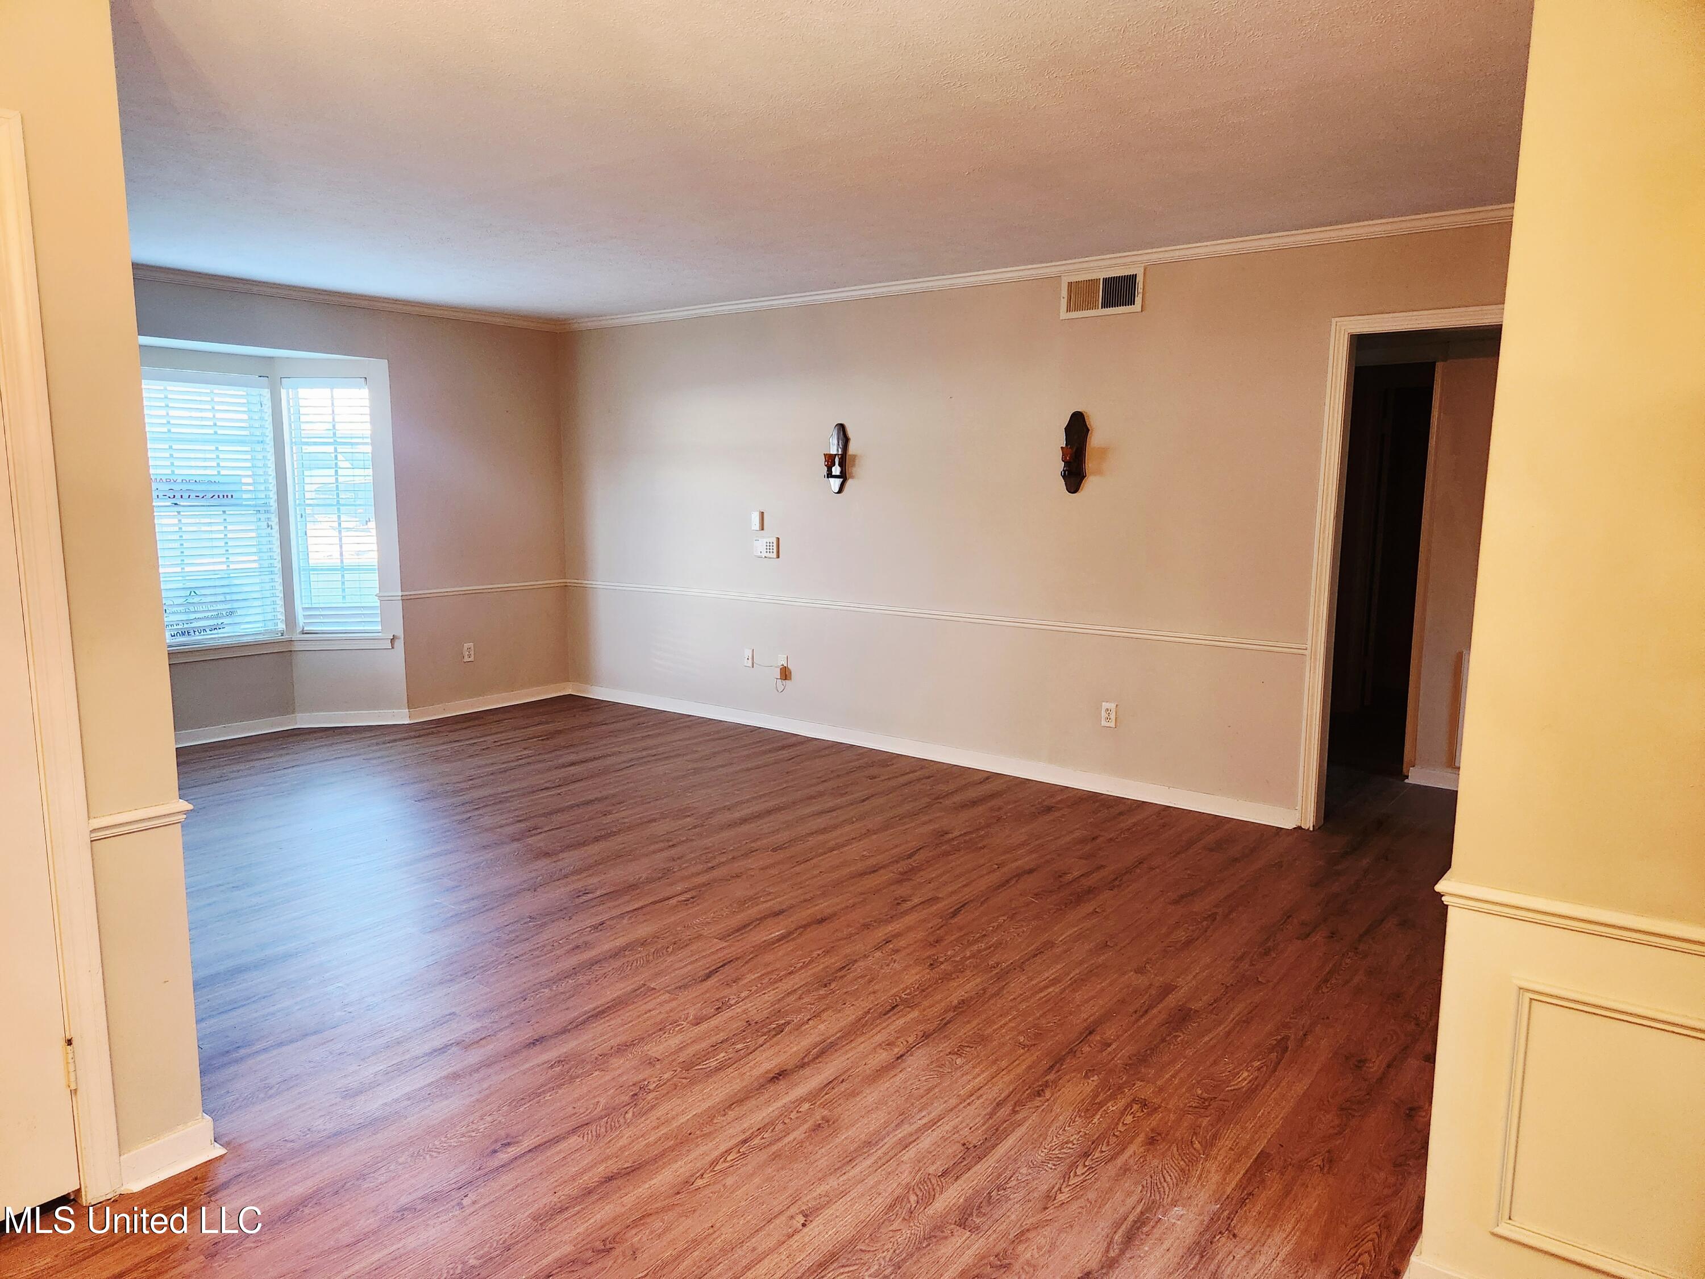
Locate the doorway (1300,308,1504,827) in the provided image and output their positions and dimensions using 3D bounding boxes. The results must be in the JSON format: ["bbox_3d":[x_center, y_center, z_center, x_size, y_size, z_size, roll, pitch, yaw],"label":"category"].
[{"bbox_3d":[2.304,-0.198,4.425,0.910,2.101,0.145,7,10,37],"label":"doorway"}]

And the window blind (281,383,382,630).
[{"bbox_3d":[-2.971,-0.753,6.493,0.442,1.453,0.055,-1,9,-11],"label":"window blind"}]

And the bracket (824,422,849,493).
[{"bbox_3d":[-0.090,-0.960,6.027,0.120,0.365,0.110,7,10,37],"label":"bracket"}]

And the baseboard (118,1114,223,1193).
[{"bbox_3d":[-1.455,1.098,2.431,0.032,0.090,0.189,7,10,37],"label":"baseboard"}]

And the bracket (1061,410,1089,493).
[{"bbox_3d":[1.008,-0.858,5.191,0.120,0.376,0.110,7,10,37],"label":"bracket"}]

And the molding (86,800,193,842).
[{"bbox_3d":[-1.458,0.371,2.327,0.020,0.048,0.183,7,10,37],"label":"molding"}]

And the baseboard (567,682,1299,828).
[{"bbox_3d":[0.003,0.542,6.228,4.765,0.094,0.022,7,10,37],"label":"baseboard"}]

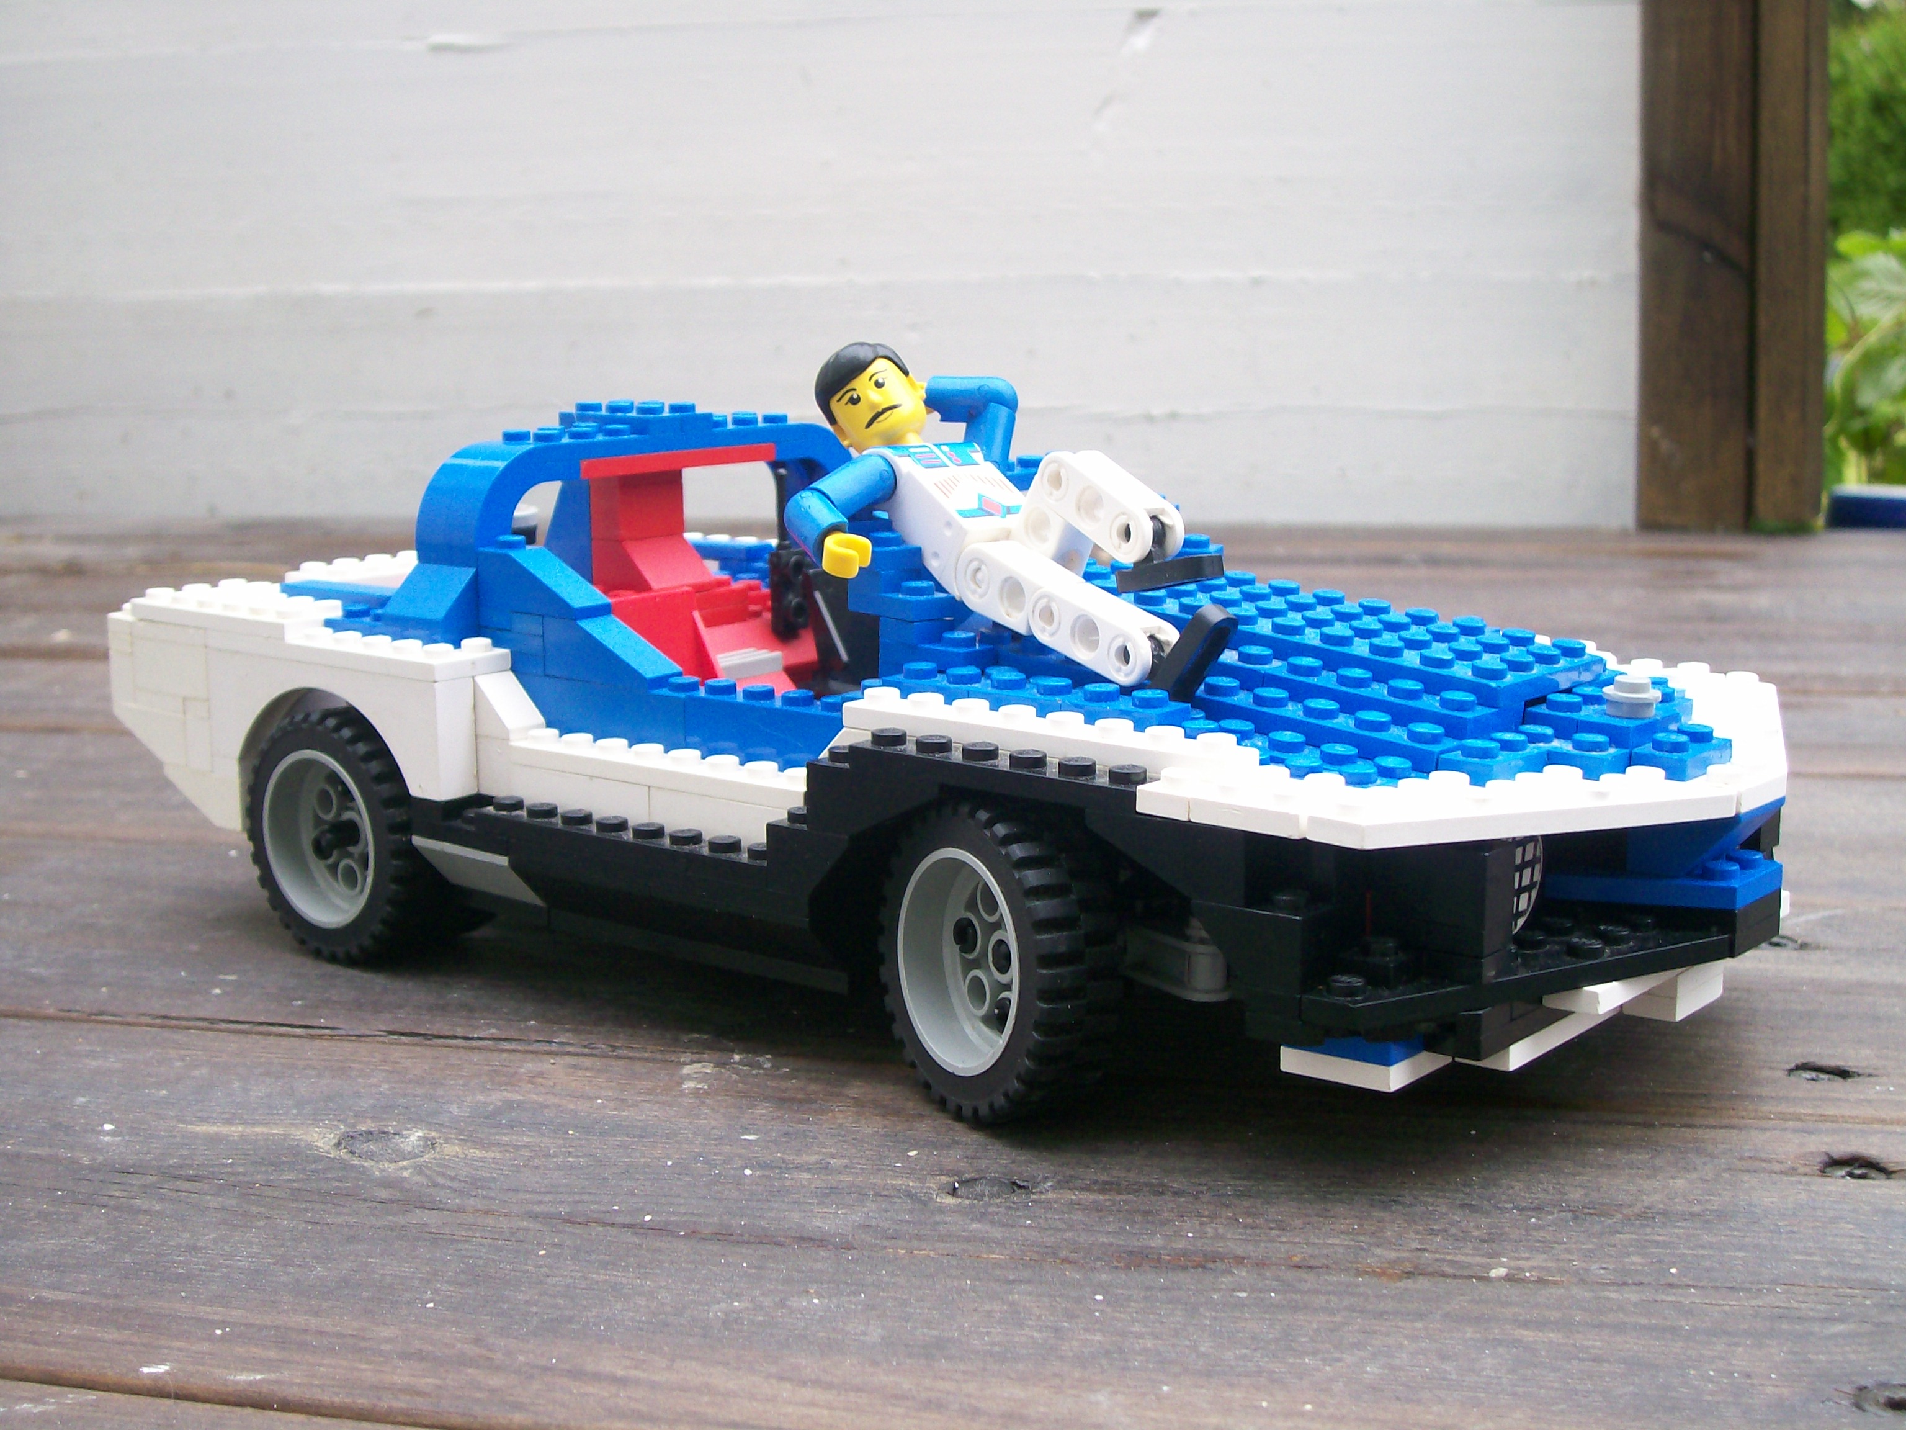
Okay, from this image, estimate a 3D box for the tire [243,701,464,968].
[{"bbox_3d":[-0.104,0.020,0.426,0.043,0.043,0.014,7,12,39],"label":"tire"}]

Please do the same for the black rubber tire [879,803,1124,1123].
[{"bbox_3d":[0.006,0.033,0.340,0.014,0.043,0.043,-2,9,-32],"label":"black rubber tire"}]

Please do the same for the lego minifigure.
[{"bbox_3d":[0.008,-0.029,0.372,0.041,0.036,0.088,-10,49,-40],"label":"lego minifigure"}]

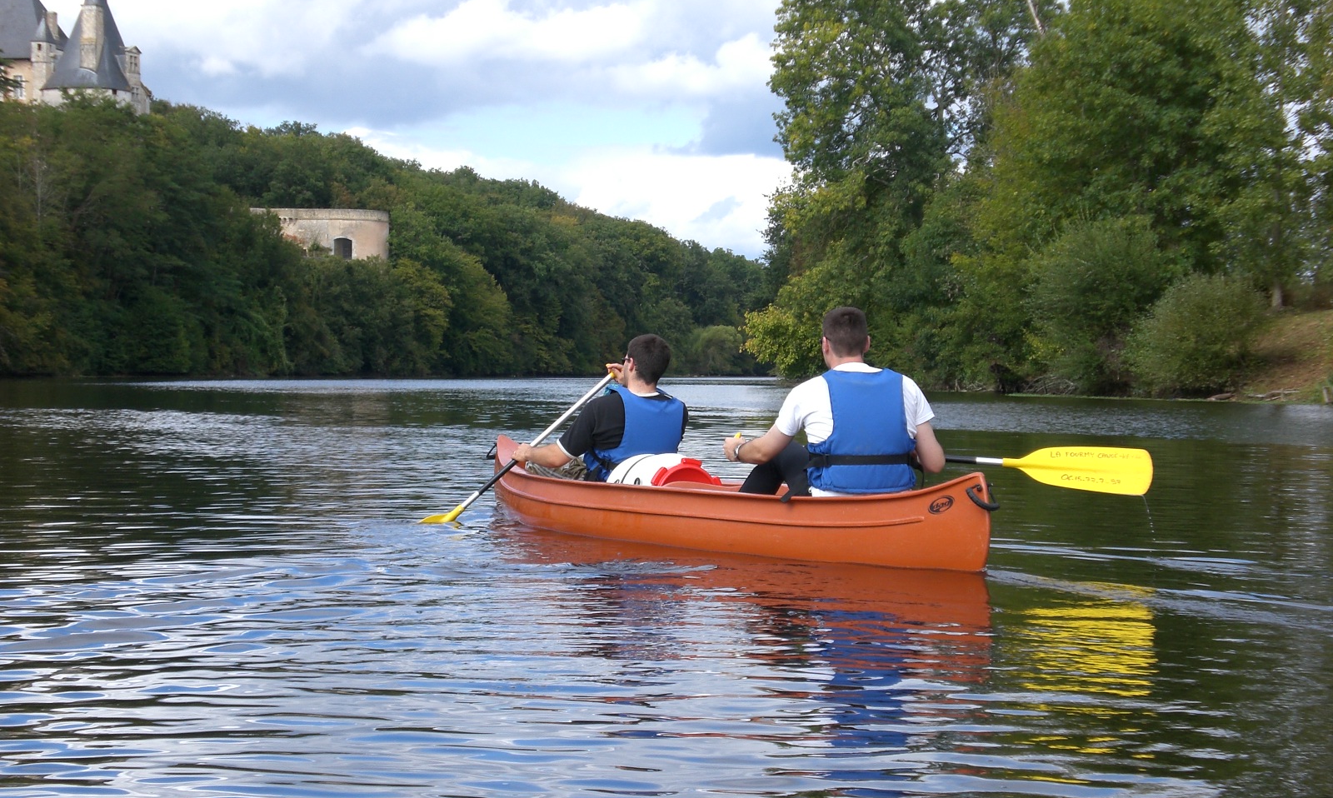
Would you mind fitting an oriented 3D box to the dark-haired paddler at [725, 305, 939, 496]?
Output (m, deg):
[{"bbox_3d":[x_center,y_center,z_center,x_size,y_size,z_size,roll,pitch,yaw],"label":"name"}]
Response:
[{"bbox_3d":[0.610,0.145,11.400,0.680,1.000,1.000,0,1,-21],"label":"dark-haired paddler"}]

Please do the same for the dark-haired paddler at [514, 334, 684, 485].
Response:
[{"bbox_3d":[-0.360,0.175,13.200,0.630,0.950,1.000,0,1,-27],"label":"dark-haired paddler"}]

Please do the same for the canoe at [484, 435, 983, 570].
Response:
[{"bbox_3d":[0.140,0.470,12.300,0.880,0.500,4.750,0,1,-25],"label":"canoe"}]

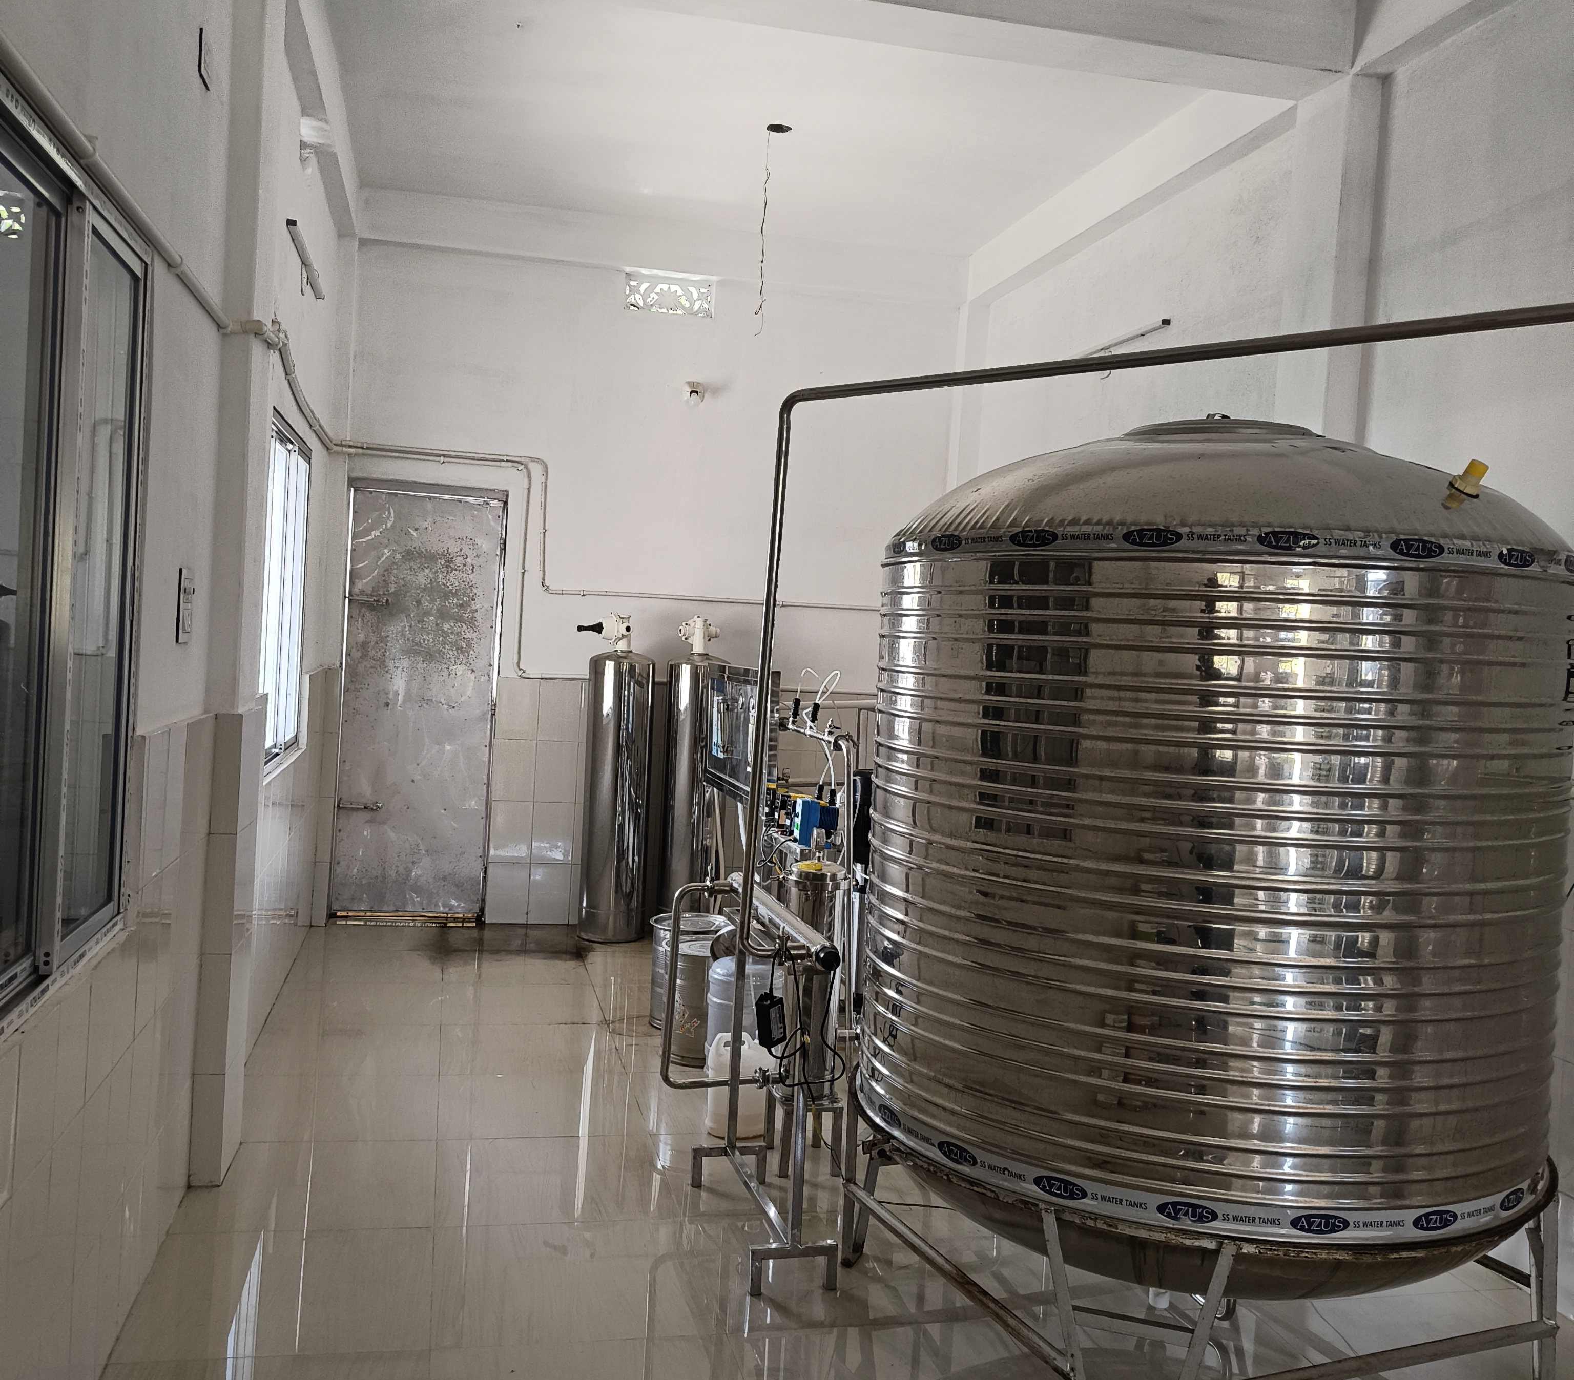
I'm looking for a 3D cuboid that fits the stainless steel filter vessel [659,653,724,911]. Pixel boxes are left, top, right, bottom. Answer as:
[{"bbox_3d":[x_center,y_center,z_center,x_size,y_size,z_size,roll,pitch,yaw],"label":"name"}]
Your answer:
[{"bbox_3d":[-0.449,0.514,6.976,0.310,1.360,0.310,3,2,-13],"label":"stainless steel filter vessel"}]

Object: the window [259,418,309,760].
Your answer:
[{"bbox_3d":[-1.871,-0.341,5.348,0.080,1.200,1.280,3,2,-13],"label":"window"}]

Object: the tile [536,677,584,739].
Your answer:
[{"bbox_3d":[-1.106,0.098,7.060,0.200,0.300,0.010,3,2,-13],"label":"tile"}]

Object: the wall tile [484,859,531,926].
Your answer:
[{"bbox_3d":[-1.355,0.991,7.051,0.200,0.300,0.010,3,2,-13],"label":"wall tile"}]

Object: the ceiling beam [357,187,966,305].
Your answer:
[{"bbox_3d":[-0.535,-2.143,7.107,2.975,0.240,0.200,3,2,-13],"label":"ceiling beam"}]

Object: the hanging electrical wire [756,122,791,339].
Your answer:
[{"bbox_3d":[-0.056,-1.739,5.532,0.090,0.780,0.070,3,2,-13],"label":"hanging electrical wire"}]

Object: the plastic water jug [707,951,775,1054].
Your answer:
[{"bbox_3d":[-0.130,1.063,4.777,0.270,0.430,0.270,3,2,-13],"label":"plastic water jug"}]

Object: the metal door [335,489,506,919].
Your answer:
[{"bbox_3d":[-1.761,0.071,6.976,0.715,2.025,0.060,3,2,-13],"label":"metal door"}]

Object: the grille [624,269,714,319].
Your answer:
[{"bbox_3d":[-0.571,-1.923,7.068,0.430,0.185,0.050,3,2,-13],"label":"grille"}]

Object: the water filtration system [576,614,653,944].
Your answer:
[{"bbox_3d":[-0.820,0.417,6.876,0.335,1.520,0.310,3,2,-13],"label":"water filtration system"}]

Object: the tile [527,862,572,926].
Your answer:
[{"bbox_3d":[-1.151,0.995,7.064,0.203,0.300,0.010,3,2,-13],"label":"tile"}]

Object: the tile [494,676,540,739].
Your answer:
[{"bbox_3d":[-1.292,0.090,6.982,0.200,0.300,0.010,3,2,-13],"label":"tile"}]

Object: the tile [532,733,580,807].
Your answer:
[{"bbox_3d":[-1.115,0.399,7.040,0.203,0.300,0.010,3,2,-13],"label":"tile"}]

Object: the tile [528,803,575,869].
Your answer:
[{"bbox_3d":[-1.141,0.697,7.085,0.200,0.300,0.010,3,2,-13],"label":"tile"}]

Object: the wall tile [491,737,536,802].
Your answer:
[{"bbox_3d":[-1.310,0.390,6.995,0.200,0.300,0.010,3,2,-13],"label":"wall tile"}]

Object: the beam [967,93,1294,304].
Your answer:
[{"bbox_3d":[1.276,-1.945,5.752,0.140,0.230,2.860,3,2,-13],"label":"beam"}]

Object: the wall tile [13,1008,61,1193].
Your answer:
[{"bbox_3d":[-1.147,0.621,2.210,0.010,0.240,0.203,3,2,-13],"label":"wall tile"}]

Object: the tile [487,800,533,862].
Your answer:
[{"bbox_3d":[-1.337,0.688,7.039,0.200,0.300,0.010,3,2,-13],"label":"tile"}]

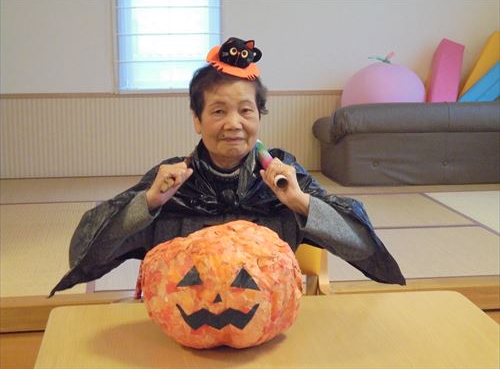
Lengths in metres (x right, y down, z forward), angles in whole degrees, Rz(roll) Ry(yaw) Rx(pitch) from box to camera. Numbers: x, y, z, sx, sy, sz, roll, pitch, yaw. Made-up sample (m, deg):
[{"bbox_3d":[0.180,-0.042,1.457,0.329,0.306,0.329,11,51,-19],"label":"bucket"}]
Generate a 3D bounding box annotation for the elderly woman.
[{"bbox_3d":[-0.041,0.299,2.040,0.800,1.240,0.680,-1,9,-6],"label":"elderly woman"}]

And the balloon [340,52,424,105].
[{"bbox_3d":[0.817,-0.516,5.676,0.520,0.560,0.520,-2,10,-8],"label":"balloon"}]

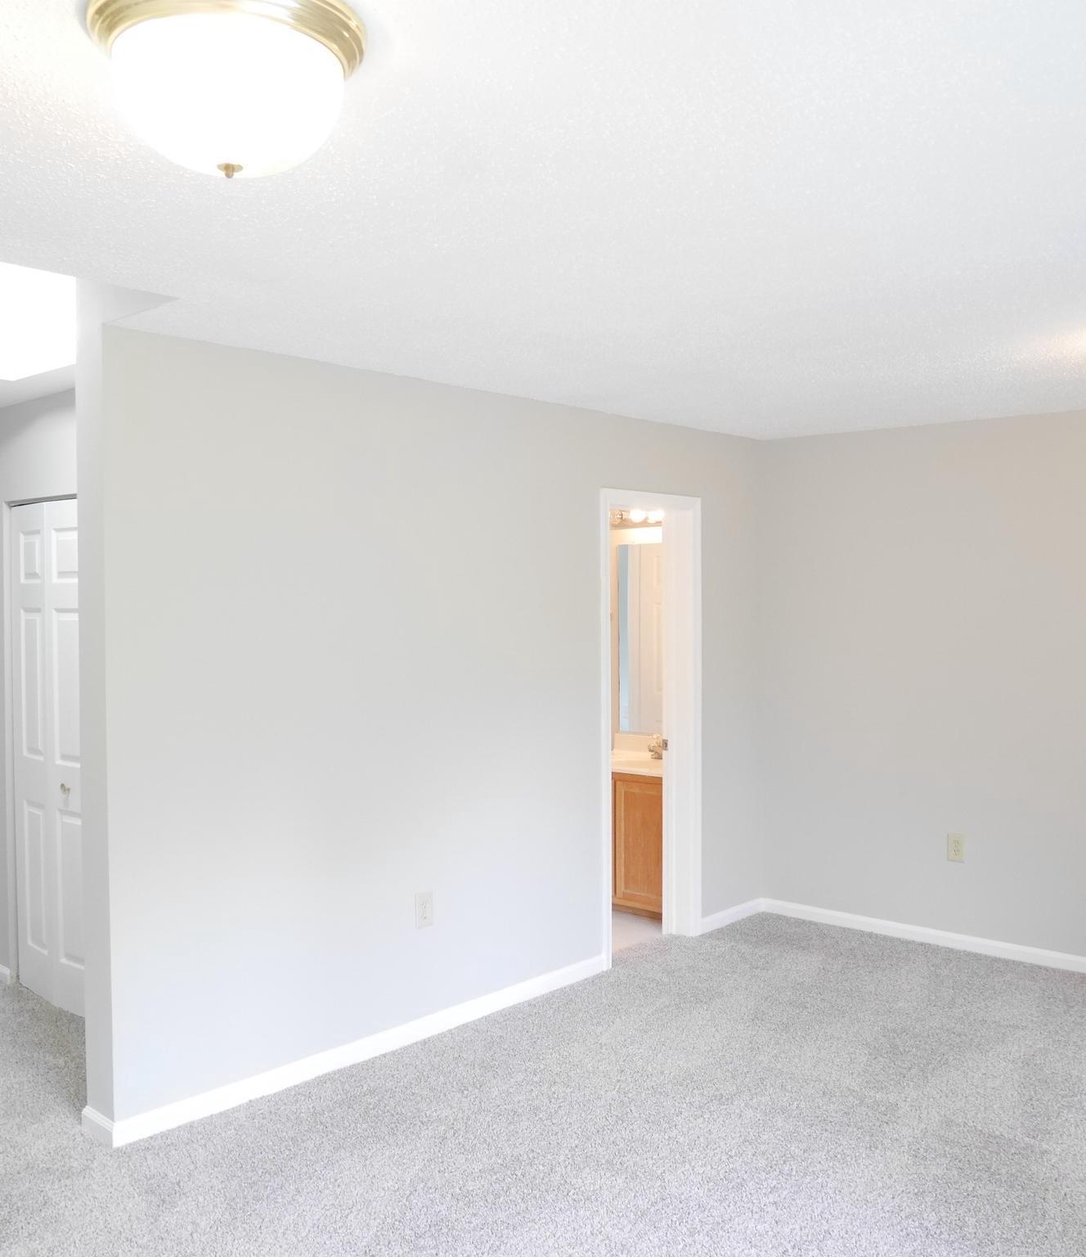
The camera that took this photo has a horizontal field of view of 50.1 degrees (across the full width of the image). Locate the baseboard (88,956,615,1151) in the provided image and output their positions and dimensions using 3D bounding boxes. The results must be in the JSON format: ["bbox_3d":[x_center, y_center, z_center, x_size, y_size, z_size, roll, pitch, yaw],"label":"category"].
[{"bbox_3d":[-0.560,1.480,4.293,0.172,0.084,2.258,1,2,43],"label":"baseboard"}]

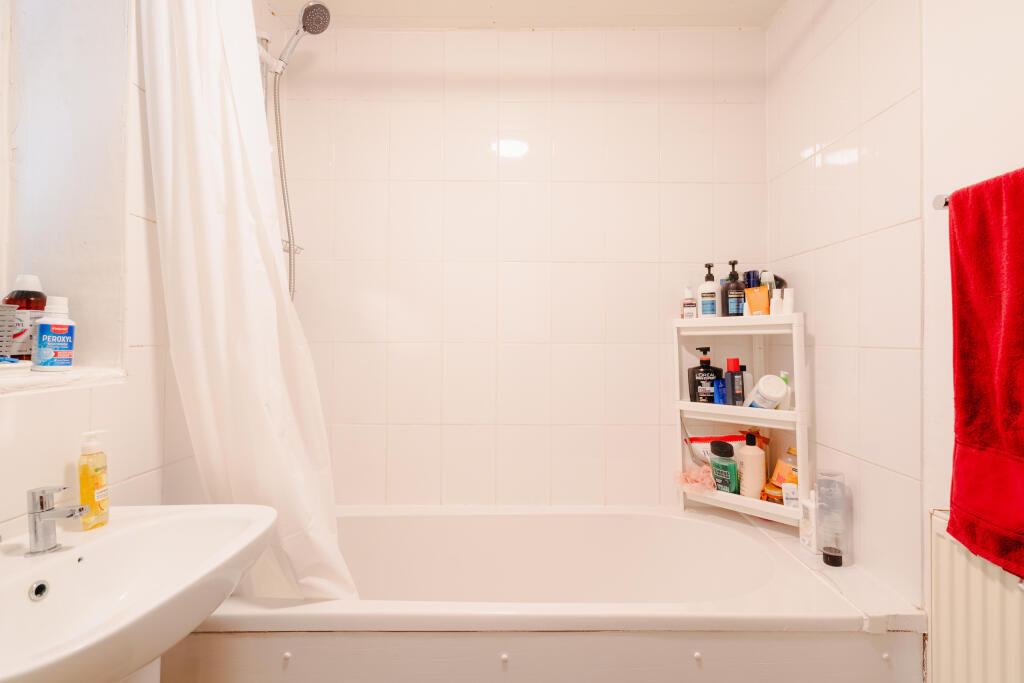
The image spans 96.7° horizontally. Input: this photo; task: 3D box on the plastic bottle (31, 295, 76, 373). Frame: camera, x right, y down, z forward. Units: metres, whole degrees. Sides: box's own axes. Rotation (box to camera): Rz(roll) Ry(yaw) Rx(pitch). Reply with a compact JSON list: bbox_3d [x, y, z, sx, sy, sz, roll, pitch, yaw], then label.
[{"bbox_3d":[-0.926,-0.014,0.920,0.045,0.151,0.065,0,0,40],"label":"plastic bottle"}]

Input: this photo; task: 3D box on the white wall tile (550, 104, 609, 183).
[{"bbox_3d":[0.252,-0.748,1.712,0.201,0.302,0.014,0,0,0],"label":"white wall tile"}]

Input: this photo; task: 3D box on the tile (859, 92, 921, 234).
[{"bbox_3d":[0.955,-0.440,1.150,0.010,0.298,0.190,0,0,0],"label":"tile"}]

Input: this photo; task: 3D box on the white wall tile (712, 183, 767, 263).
[{"bbox_3d":[0.858,-0.441,1.716,0.201,0.302,0.014,0,0,0],"label":"white wall tile"}]

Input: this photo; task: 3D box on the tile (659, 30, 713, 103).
[{"bbox_3d":[0.662,-1.042,1.731,0.202,0.271,0.010,0,-1,0],"label":"tile"}]

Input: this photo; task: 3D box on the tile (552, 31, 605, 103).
[{"bbox_3d":[0.250,-1.020,1.694,0.199,0.262,0.010,0,0,0],"label":"tile"}]

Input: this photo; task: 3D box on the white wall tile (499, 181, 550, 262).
[{"bbox_3d":[0.047,-0.446,1.698,0.200,0.300,0.010,0,-1,-1],"label":"white wall tile"}]

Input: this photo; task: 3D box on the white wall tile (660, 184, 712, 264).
[{"bbox_3d":[0.647,-0.438,1.693,0.199,0.298,0.010,0,0,0],"label":"white wall tile"}]

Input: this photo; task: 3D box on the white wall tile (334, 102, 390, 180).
[{"bbox_3d":[-0.559,-0.754,1.706,0.201,0.302,0.014,0,0,0],"label":"white wall tile"}]

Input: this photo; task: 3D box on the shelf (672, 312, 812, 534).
[{"bbox_3d":[0.822,0.267,1.634,0.418,0.700,0.225,0,-1,37],"label":"shelf"}]

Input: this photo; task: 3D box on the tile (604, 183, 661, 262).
[{"bbox_3d":[0.452,-0.444,1.713,0.201,0.302,0.014,0,0,0],"label":"tile"}]

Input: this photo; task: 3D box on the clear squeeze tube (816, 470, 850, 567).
[{"bbox_3d":[0.891,0.495,1.268,0.079,0.241,0.057,0,0,7],"label":"clear squeeze tube"}]

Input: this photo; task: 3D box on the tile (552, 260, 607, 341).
[{"bbox_3d":[0.247,-0.142,1.710,0.201,0.302,0.014,0,0,0],"label":"tile"}]

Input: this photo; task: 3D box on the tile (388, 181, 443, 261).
[{"bbox_3d":[-0.359,-0.450,1.707,0.201,0.302,0.014,0,0,0],"label":"tile"}]

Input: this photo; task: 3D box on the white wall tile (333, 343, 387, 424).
[{"bbox_3d":[-0.562,0.154,1.680,0.200,0.300,0.010,0,-1,-1],"label":"white wall tile"}]

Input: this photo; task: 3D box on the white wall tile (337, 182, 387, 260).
[{"bbox_3d":[-0.566,-0.455,1.719,0.202,0.303,0.010,0,-1,0],"label":"white wall tile"}]

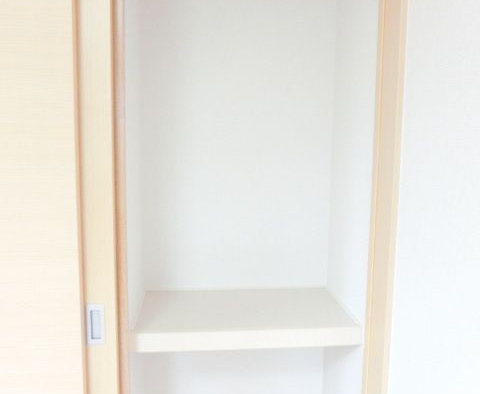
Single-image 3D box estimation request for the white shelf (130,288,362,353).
[{"bbox_3d":[0.010,0.416,1.551,0.710,0.061,0.390,0,6,-6],"label":"white shelf"}]

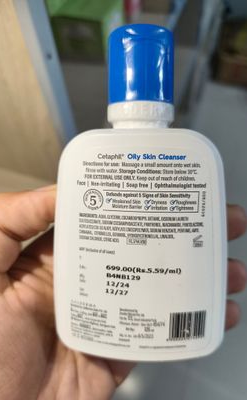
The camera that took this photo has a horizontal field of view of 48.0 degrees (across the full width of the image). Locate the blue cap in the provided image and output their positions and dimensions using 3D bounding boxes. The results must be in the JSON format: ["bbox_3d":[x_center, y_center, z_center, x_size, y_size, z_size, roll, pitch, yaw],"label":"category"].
[{"bbox_3d":[0.007,-0.051,0.108,0.025,0.026,0.025,1,11,0],"label":"blue cap"}]

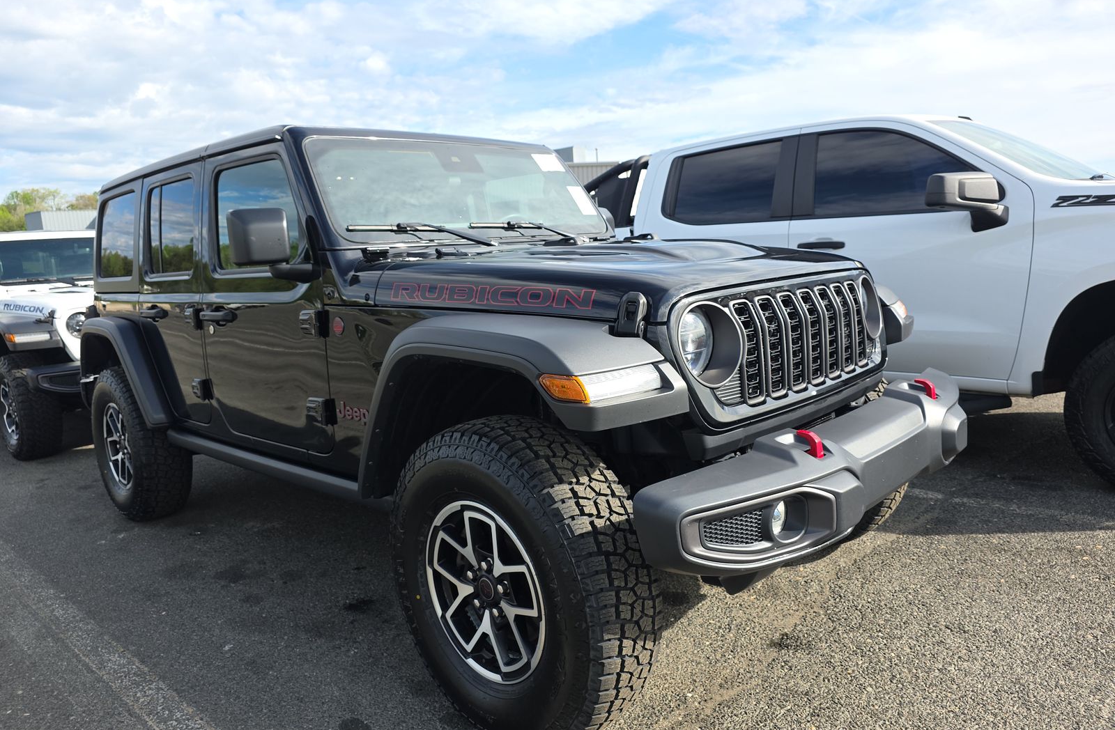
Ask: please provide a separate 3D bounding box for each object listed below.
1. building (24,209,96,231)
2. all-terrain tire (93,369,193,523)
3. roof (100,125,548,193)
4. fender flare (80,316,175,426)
[{"bbox_3d":[-30.063,-6.907,50.523,5.500,6.410,9.000,4,11,44],"label":"building"},{"bbox_3d":[-2.276,0.414,4.053,0.830,0.830,0.290,4,11,44],"label":"all-terrain tire"},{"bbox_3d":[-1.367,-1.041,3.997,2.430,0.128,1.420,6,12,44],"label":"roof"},{"bbox_3d":[-2.295,0.000,3.885,1.150,0.515,0.150,4,11,44],"label":"fender flare"}]

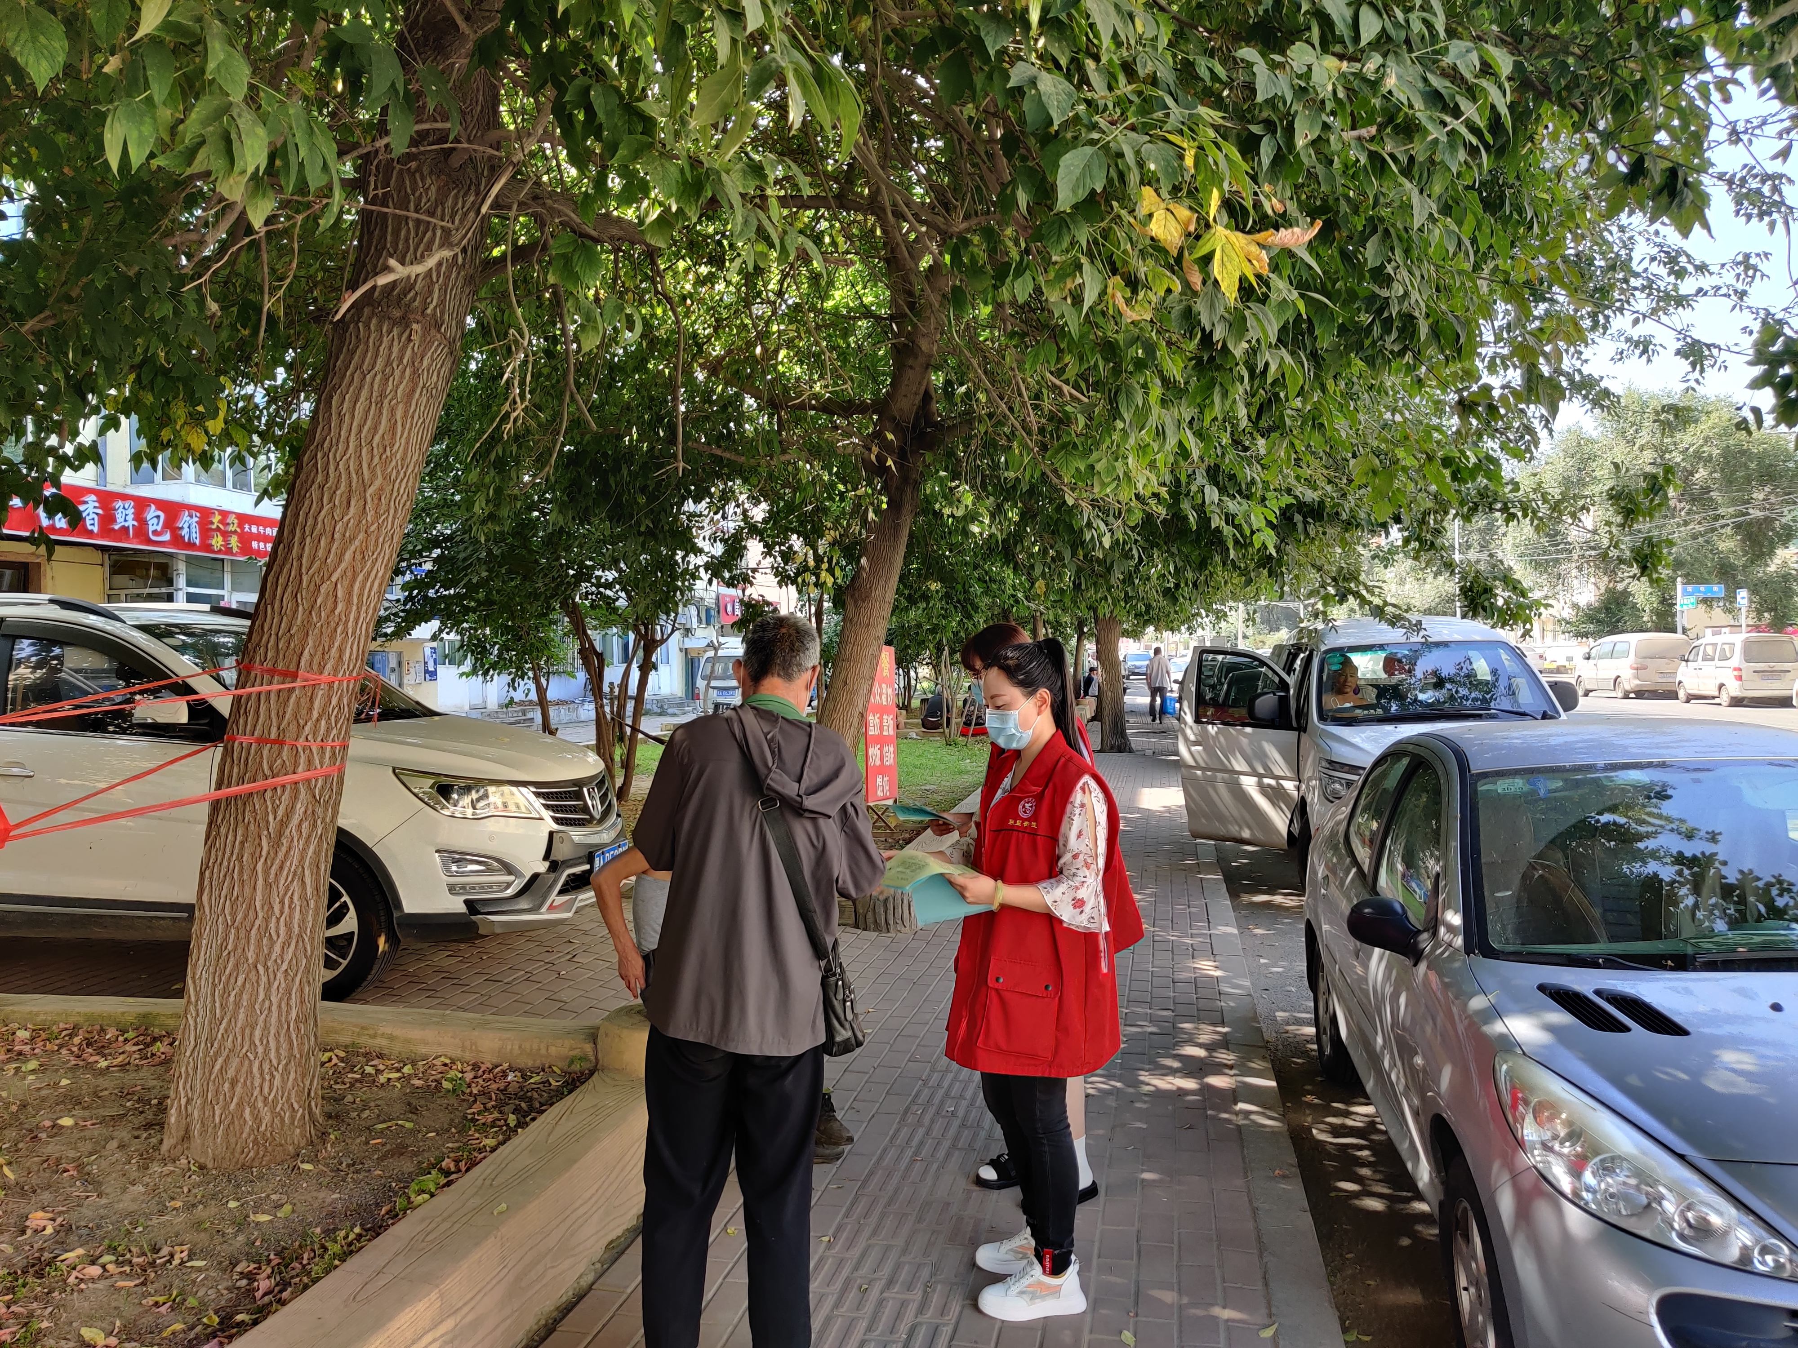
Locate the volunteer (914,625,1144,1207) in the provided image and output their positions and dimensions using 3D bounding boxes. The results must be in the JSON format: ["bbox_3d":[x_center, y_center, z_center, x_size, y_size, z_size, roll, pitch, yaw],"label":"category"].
[{"bbox_3d":[0.381,0.675,4.070,0.600,1.650,0.500,0,1,-8],"label":"volunteer"}]

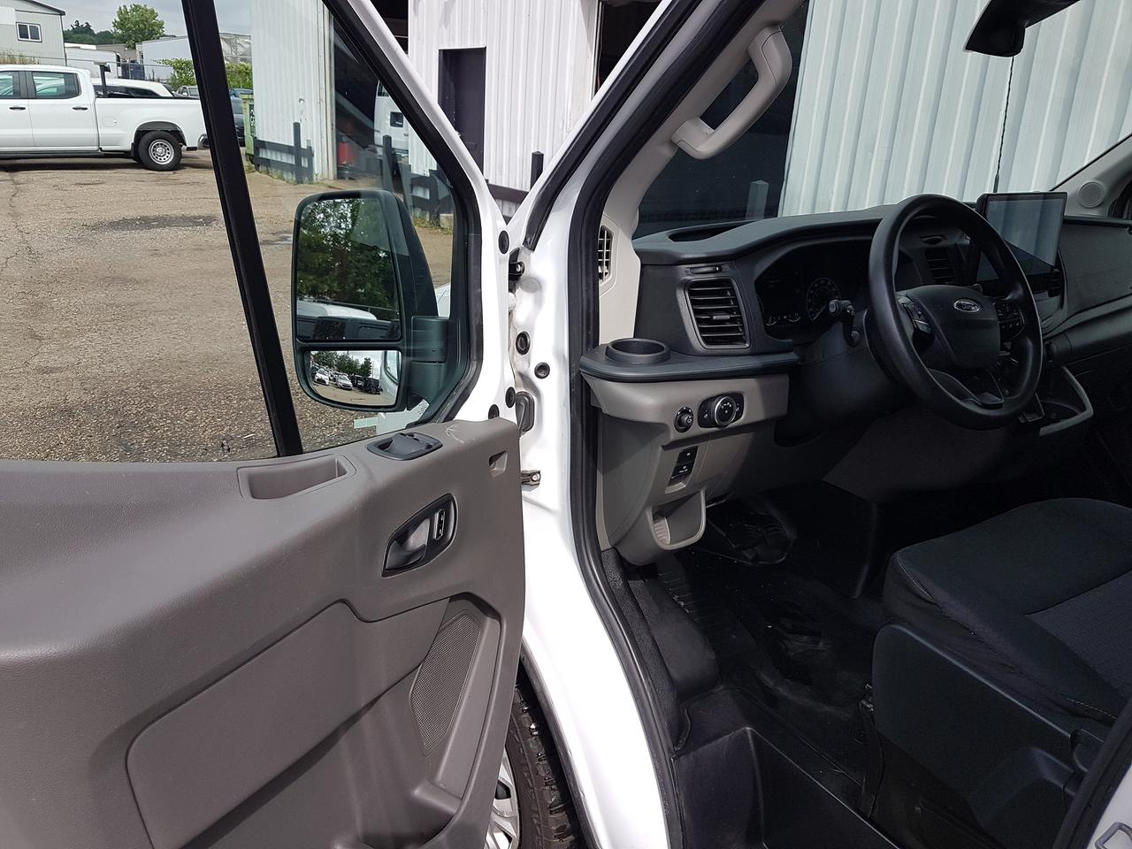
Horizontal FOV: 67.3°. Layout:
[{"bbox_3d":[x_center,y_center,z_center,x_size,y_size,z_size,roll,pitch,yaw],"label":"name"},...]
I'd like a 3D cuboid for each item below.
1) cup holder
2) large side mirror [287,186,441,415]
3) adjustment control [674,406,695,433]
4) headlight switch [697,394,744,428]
[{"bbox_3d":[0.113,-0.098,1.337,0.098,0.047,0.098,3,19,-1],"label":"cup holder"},{"bbox_3d":[-0.311,-0.201,1.365,0.205,0.340,0.130,7,19,10],"label":"large side mirror"},{"bbox_3d":[0.179,-0.005,1.260,0.038,0.038,0.020,-9,13,-32],"label":"adjustment control"},{"bbox_3d":[0.244,-0.019,1.297,0.092,0.047,0.029,-9,13,-32],"label":"headlight switch"}]

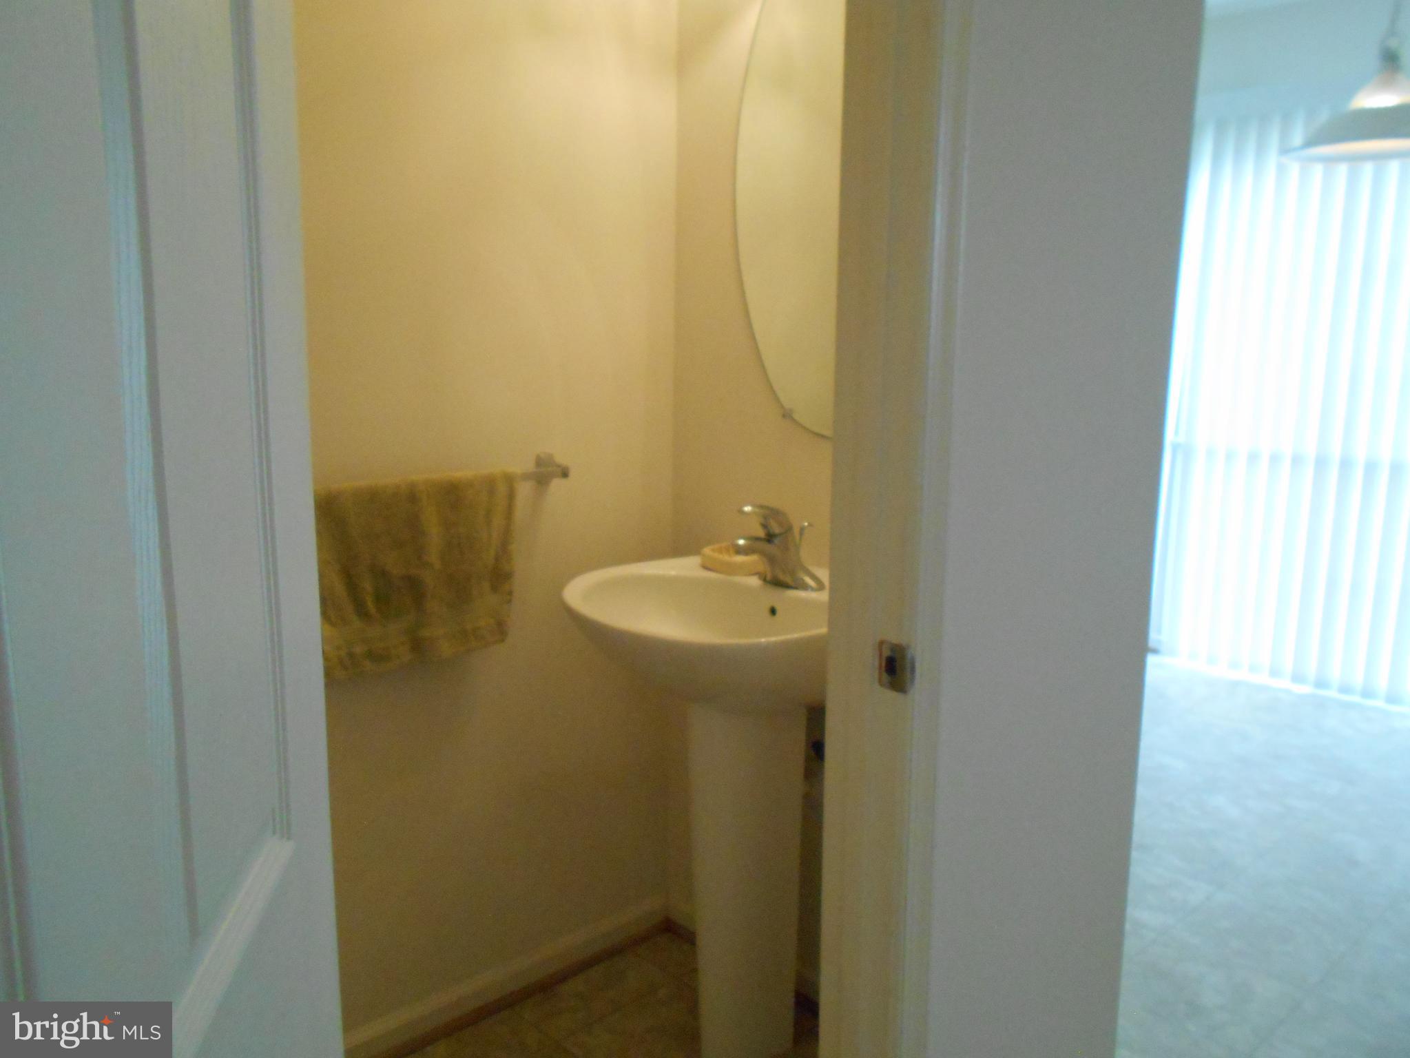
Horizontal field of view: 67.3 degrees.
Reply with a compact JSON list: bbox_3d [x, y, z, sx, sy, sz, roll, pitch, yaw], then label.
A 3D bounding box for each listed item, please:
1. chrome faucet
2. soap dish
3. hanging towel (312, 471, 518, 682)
[{"bbox_3d":[0.117,0.031,1.920,0.181,0.152,0.157,-8,12,-43],"label":"chrome faucet"},{"bbox_3d":[0.062,0.062,2.084,0.096,0.037,0.132,-8,12,-43],"label":"soap dish"},{"bbox_3d":[-0.511,0.069,1.819,0.409,0.309,0.048,-8,12,-43],"label":"hanging towel"}]

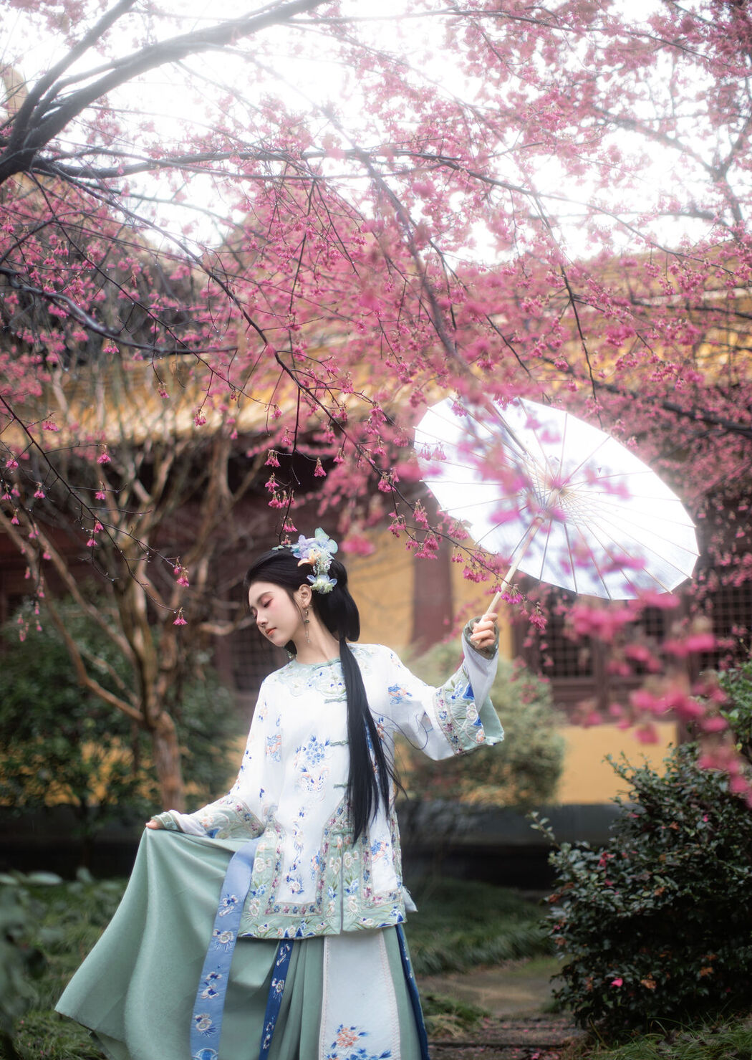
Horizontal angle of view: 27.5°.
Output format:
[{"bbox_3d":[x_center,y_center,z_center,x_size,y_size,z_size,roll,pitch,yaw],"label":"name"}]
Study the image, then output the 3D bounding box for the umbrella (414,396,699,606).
[{"bbox_3d":[0.364,0.072,3.852,0.805,0.540,0.805,31,-27,0],"label":"umbrella"}]

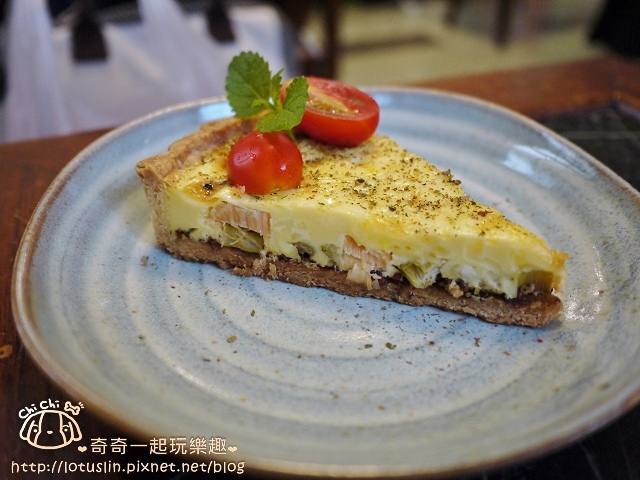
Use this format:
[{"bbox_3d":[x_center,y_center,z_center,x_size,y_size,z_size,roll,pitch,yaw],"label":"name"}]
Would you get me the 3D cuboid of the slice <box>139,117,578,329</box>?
[{"bbox_3d":[0.015,-0.011,0.170,0.124,0.030,0.098,27,43,33],"label":"slice"}]

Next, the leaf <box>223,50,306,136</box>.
[{"bbox_3d":[-0.018,-0.049,0.173,0.027,0.025,0.018,0,35,0],"label":"leaf"}]

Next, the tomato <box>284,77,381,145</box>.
[{"bbox_3d":[0.003,-0.042,0.181,0.038,0.016,0.026,32,50,33],"label":"tomato"}]

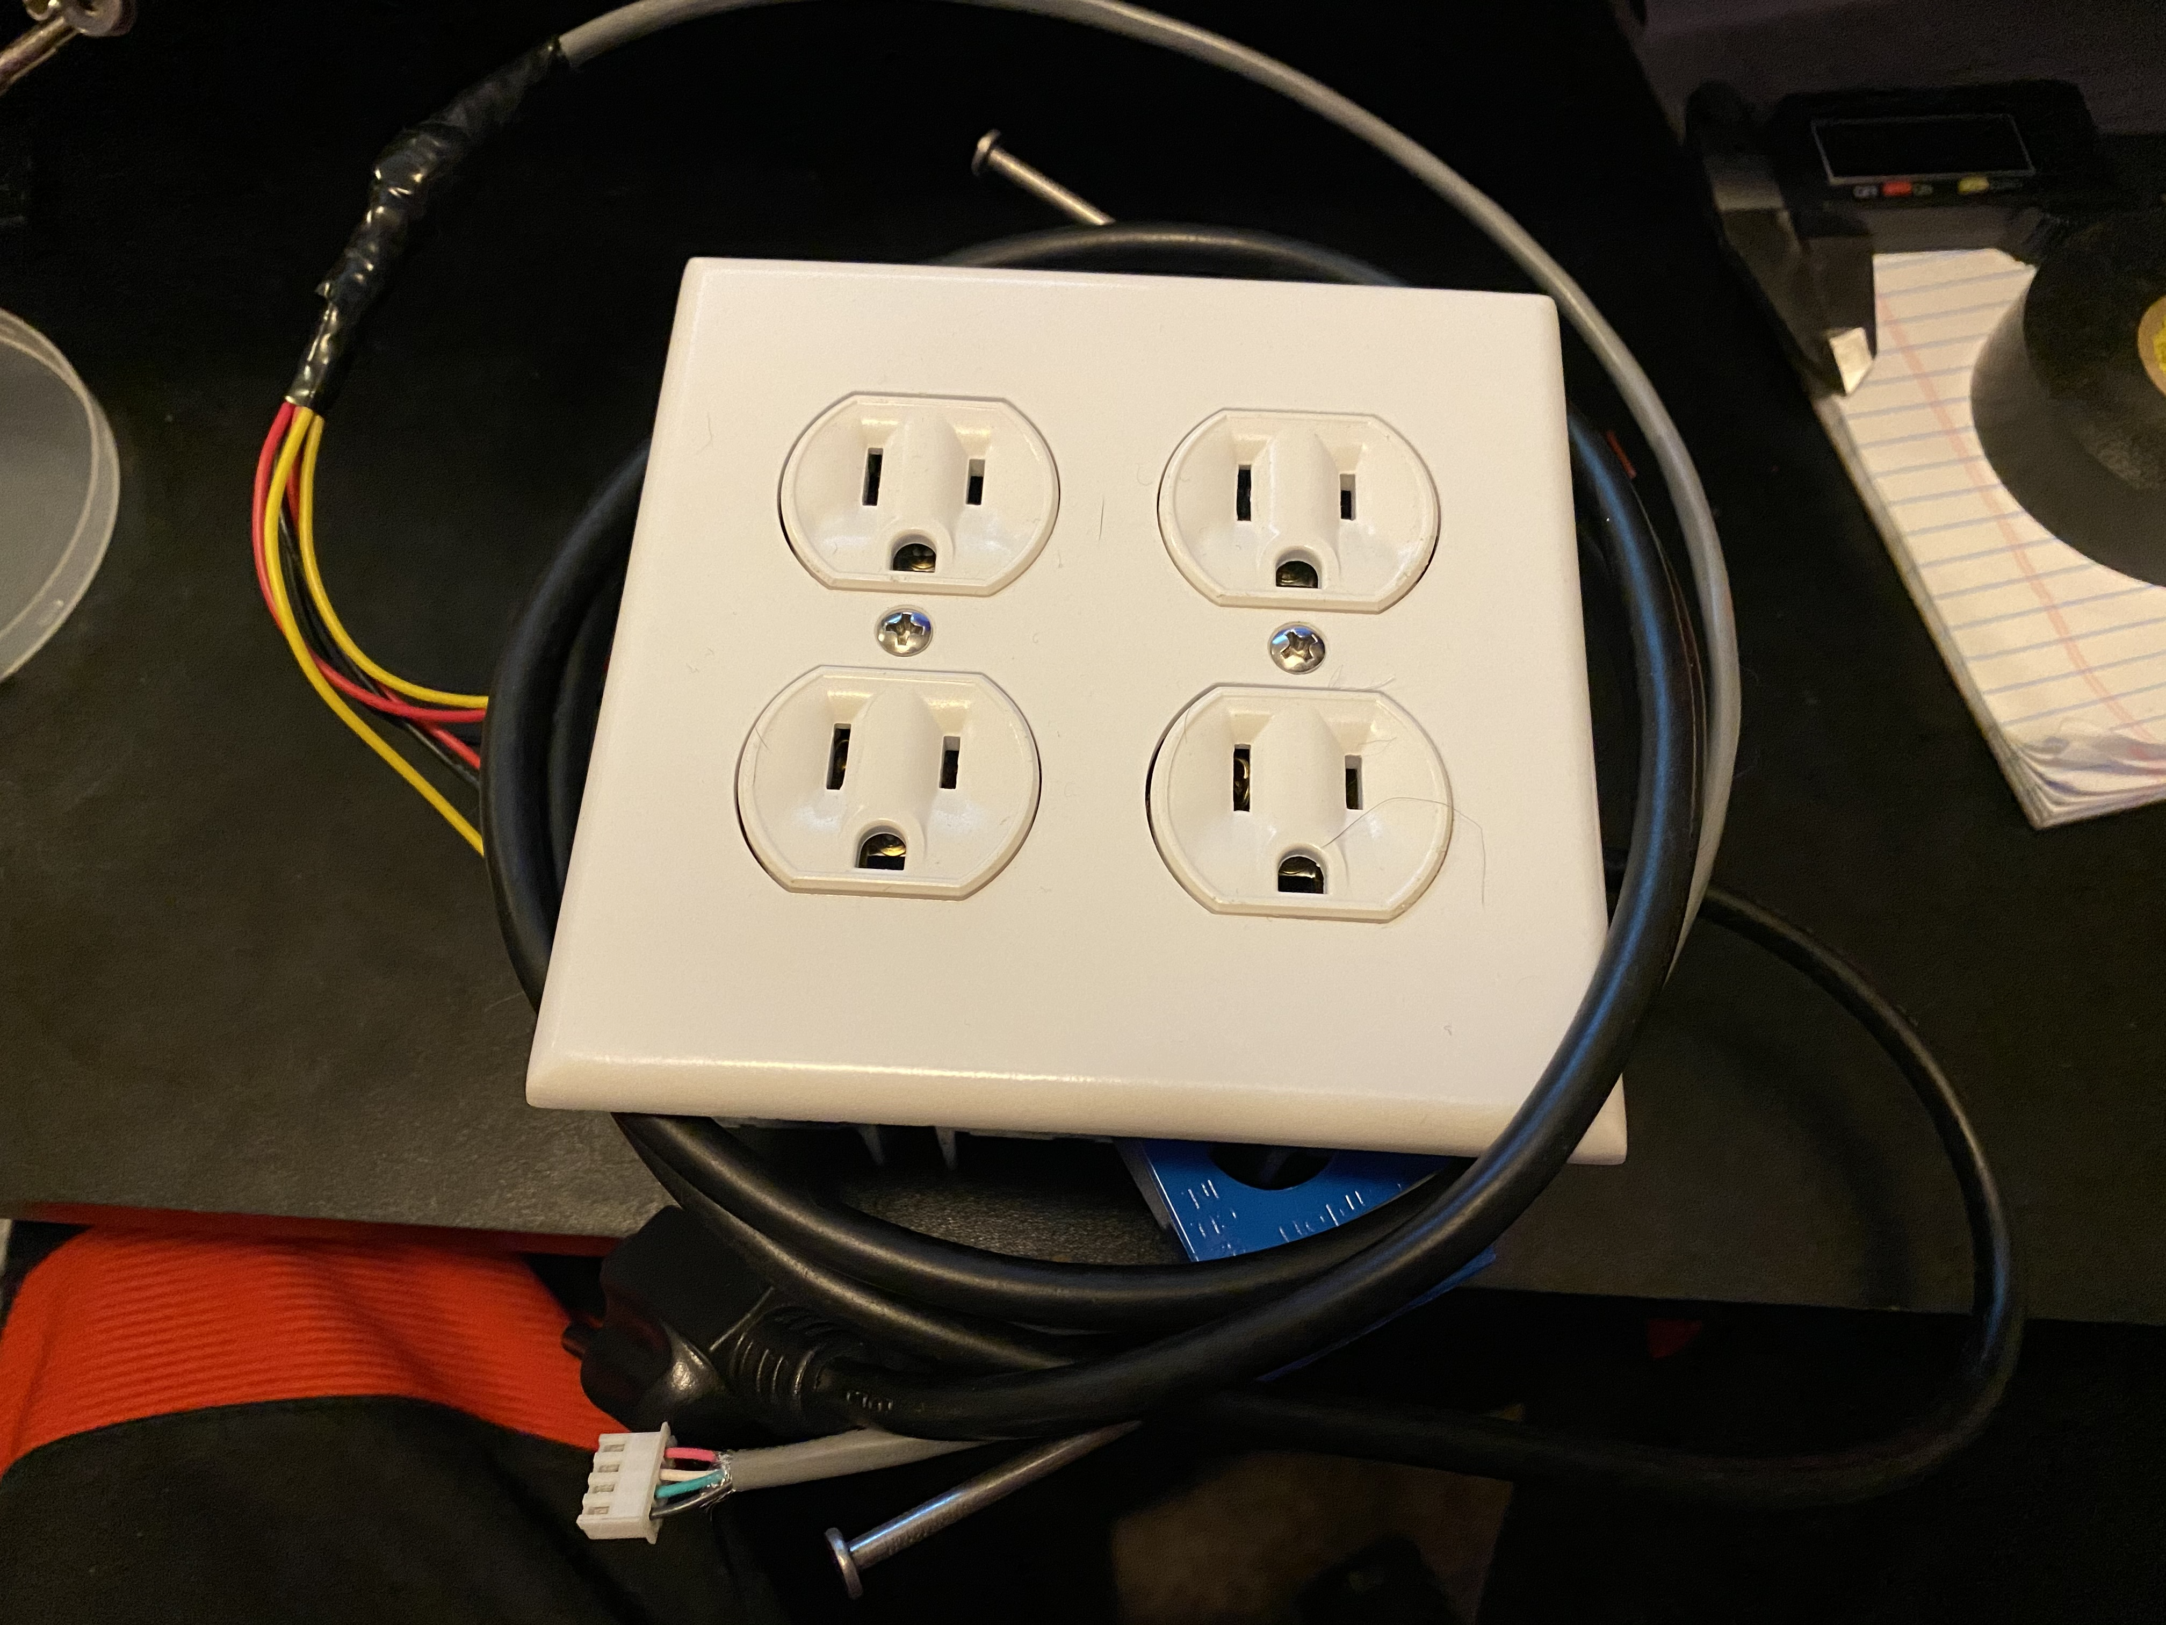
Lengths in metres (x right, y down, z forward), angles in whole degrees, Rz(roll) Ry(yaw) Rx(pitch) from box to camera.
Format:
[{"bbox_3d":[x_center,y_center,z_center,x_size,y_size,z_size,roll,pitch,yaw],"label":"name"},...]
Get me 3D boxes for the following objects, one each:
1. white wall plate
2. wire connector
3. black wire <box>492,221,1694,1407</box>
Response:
[{"bbox_3d":[0.002,-0.017,0.197,0.116,0.024,0.114,3,67,1],"label":"white wall plate"},{"bbox_3d":[-0.056,0.083,0.200,0.010,0.006,0.012,0,46,-1],"label":"wire connector"},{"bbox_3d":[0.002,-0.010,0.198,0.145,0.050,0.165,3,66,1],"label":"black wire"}]

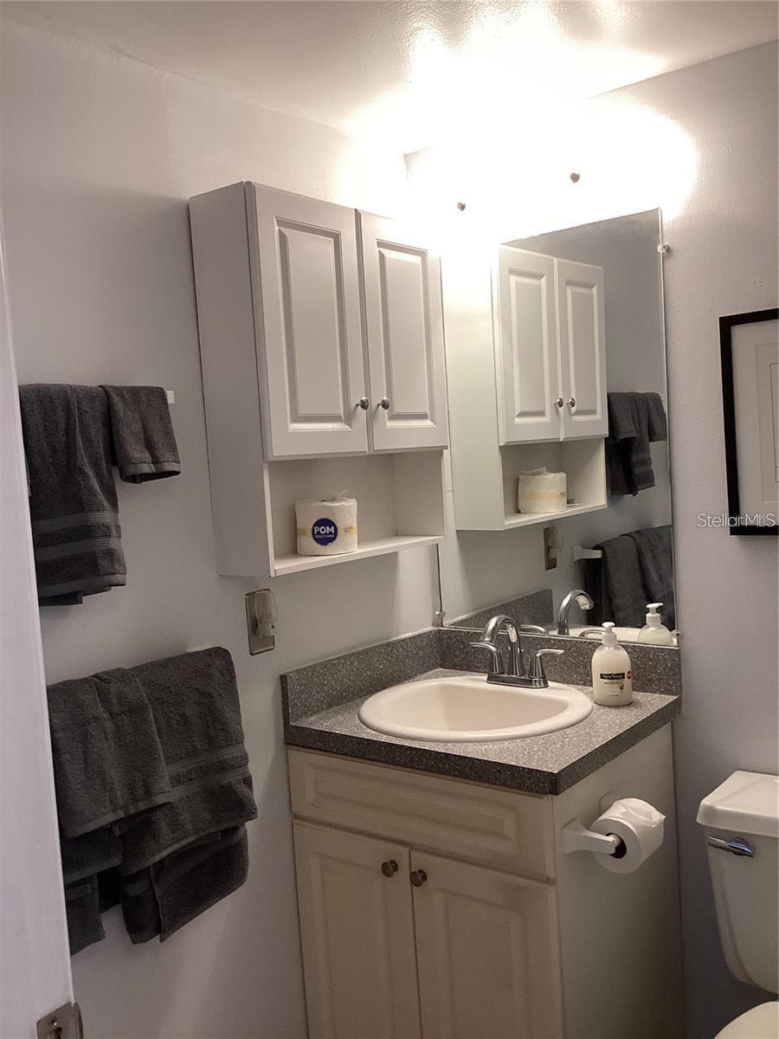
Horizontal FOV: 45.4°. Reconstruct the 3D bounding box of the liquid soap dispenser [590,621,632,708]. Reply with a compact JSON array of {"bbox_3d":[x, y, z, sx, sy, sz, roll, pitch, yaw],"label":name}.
[{"bbox_3d":[0.464,0.298,1.952,0.081,0.171,0.081,-3,4,13],"label":"liquid soap dispenser"}]

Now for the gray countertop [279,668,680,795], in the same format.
[{"bbox_3d":[0.202,0.418,1.964,0.635,0.039,0.557,0,5,38],"label":"gray countertop"}]

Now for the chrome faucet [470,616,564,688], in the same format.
[{"bbox_3d":[0.252,0.294,2.060,0.245,0.170,0.180,0,5,38],"label":"chrome faucet"}]

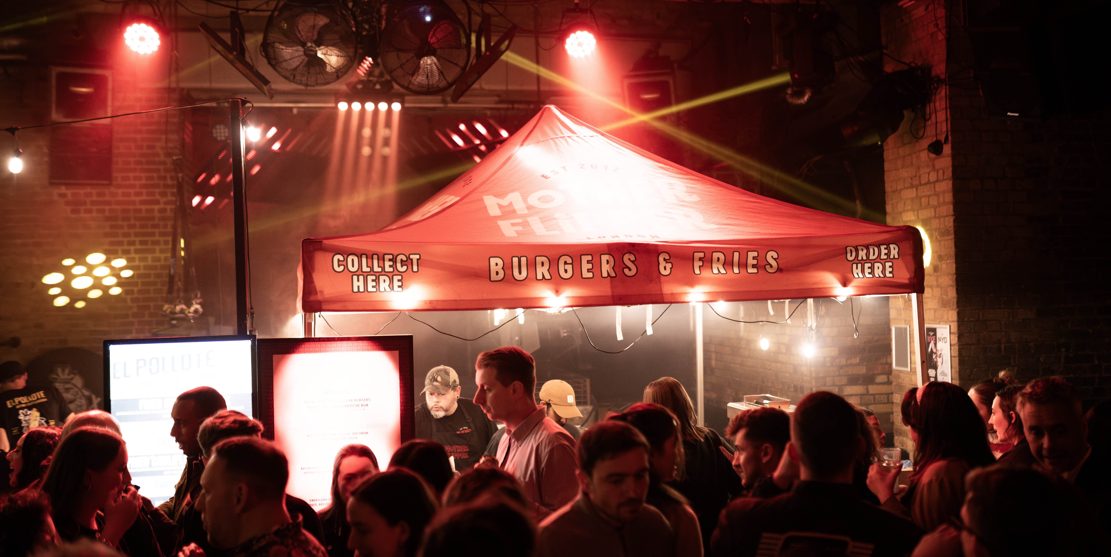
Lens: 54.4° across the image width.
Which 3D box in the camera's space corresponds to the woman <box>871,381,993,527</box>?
[{"bbox_3d":[1.361,1.213,3.778,0.390,1.700,0.480,-3,-2,38],"label":"woman"}]

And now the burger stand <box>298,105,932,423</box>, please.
[{"bbox_3d":[0.026,0.560,6.467,3.020,3.214,3.020,-1,-2,-14],"label":"burger stand"}]

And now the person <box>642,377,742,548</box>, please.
[{"bbox_3d":[0.566,1.262,4.478,0.490,1.680,0.400,-1,-2,-20],"label":"person"}]

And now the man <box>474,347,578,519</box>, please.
[{"bbox_3d":[-0.072,1.173,3.676,0.360,1.850,0.490,-1,-2,-20],"label":"man"}]

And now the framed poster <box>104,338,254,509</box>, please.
[{"bbox_3d":[-1.549,0.682,4.499,0.596,0.870,0.060,-1,-2,-14],"label":"framed poster"}]

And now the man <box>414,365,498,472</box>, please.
[{"bbox_3d":[-0.497,1.285,5.478,0.550,1.740,0.400,-1,-1,-3],"label":"man"}]

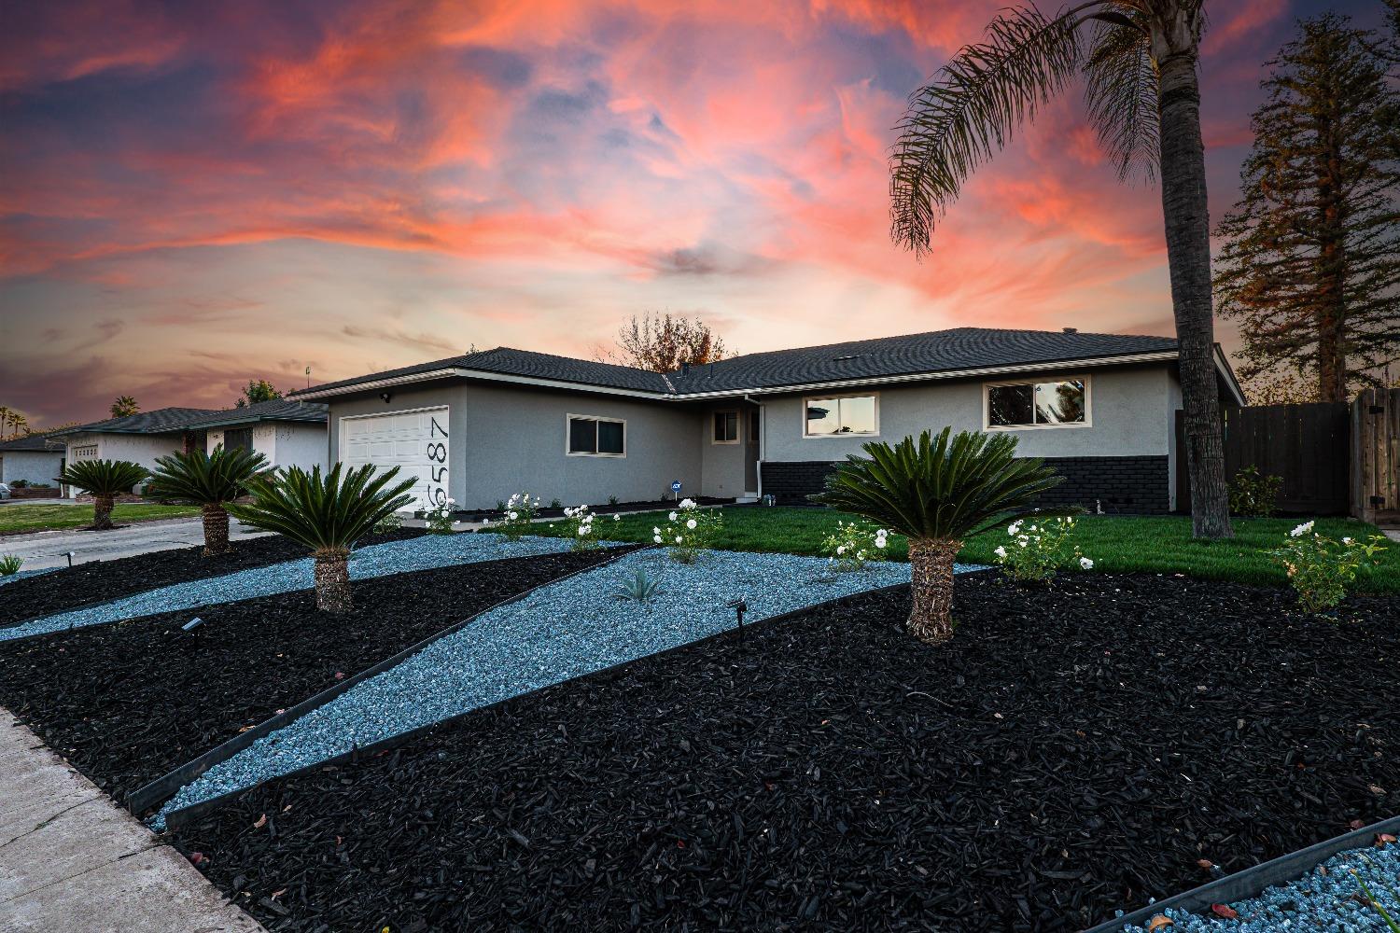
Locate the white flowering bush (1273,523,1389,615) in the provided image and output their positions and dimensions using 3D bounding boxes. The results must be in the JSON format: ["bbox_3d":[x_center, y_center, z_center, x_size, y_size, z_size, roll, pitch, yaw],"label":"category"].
[{"bbox_3d":[4.203,0.668,4.680,0.578,0.604,0.532,0,0,42],"label":"white flowering bush"}]

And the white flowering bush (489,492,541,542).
[{"bbox_3d":[-2.556,0.671,9.648,0.700,0.679,0.644,0,0,-15],"label":"white flowering bush"}]

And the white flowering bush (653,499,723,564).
[{"bbox_3d":[-0.119,0.667,7.236,0.724,0.656,0.666,0,0,-1],"label":"white flowering bush"}]

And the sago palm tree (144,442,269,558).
[{"bbox_3d":[-6.234,0.418,8.924,1.278,1.395,1.240,0,0,-35],"label":"sago palm tree"}]

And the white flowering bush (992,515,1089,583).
[{"bbox_3d":[2.914,0.694,5.984,0.741,0.566,0.681,0,0,26],"label":"white flowering bush"}]

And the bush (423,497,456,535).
[{"bbox_3d":[-3.891,0.732,10.459,0.475,0.548,0.437,0,0,-20],"label":"bush"}]

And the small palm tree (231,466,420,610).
[{"bbox_3d":[-2.962,0.554,5.542,1.326,1.161,1.286,0,0,-28],"label":"small palm tree"}]

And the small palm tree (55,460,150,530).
[{"bbox_3d":[-10.697,0.495,12.552,1.299,1.226,1.260,0,0,-40],"label":"small palm tree"}]

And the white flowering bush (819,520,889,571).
[{"bbox_3d":[1.480,0.745,6.645,0.649,0.473,0.597,0,0,13],"label":"white flowering bush"}]

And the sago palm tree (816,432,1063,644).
[{"bbox_3d":[1.436,0.413,4.224,1.429,1.287,1.387,0,0,19],"label":"sago palm tree"}]

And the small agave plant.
[{"bbox_3d":[-0.485,0.927,5.492,0.376,0.275,0.365,0,0,-5],"label":"small agave plant"}]

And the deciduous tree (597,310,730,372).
[{"bbox_3d":[-1.676,-3.209,33.000,6.400,8.230,6.000,0,0,-3],"label":"deciduous tree"}]

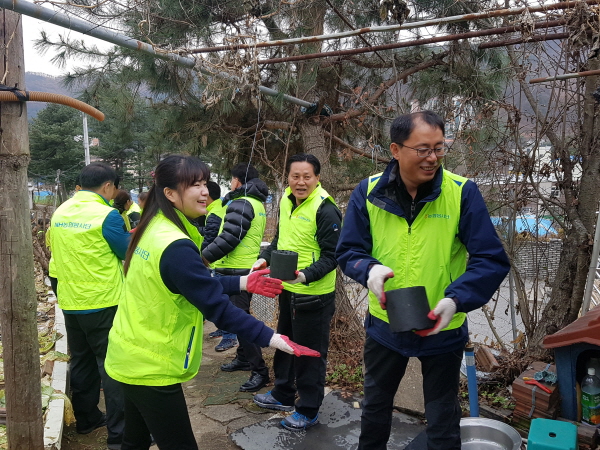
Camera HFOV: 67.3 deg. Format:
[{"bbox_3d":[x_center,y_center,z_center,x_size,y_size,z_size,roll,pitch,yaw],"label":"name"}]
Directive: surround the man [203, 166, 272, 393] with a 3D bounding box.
[{"bbox_3d":[-0.490,0.368,3.419,0.520,1.660,0.480,1,5,14],"label":"man"}]

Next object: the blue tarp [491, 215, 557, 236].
[{"bbox_3d":[9.051,0.041,18.500,3.000,0.950,1.600,1,5,10],"label":"blue tarp"}]

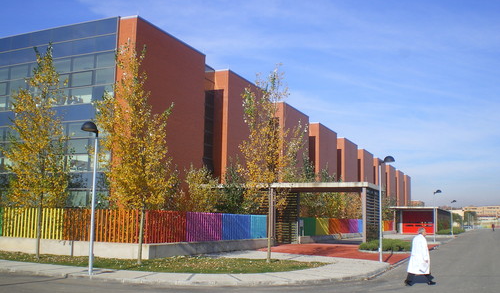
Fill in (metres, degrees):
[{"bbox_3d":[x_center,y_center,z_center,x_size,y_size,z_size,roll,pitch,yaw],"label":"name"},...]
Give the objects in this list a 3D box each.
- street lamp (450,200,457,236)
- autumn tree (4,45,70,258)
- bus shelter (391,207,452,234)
[{"bbox_3d":[26.764,9.449,71.914,0.680,4.570,0.450,-2,-8,23],"label":"street lamp"},{"bbox_3d":[-8.600,0.112,23.002,2.750,9.000,2.750,-2,-8,23],"label":"autumn tree"},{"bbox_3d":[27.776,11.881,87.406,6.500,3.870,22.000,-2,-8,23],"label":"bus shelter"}]

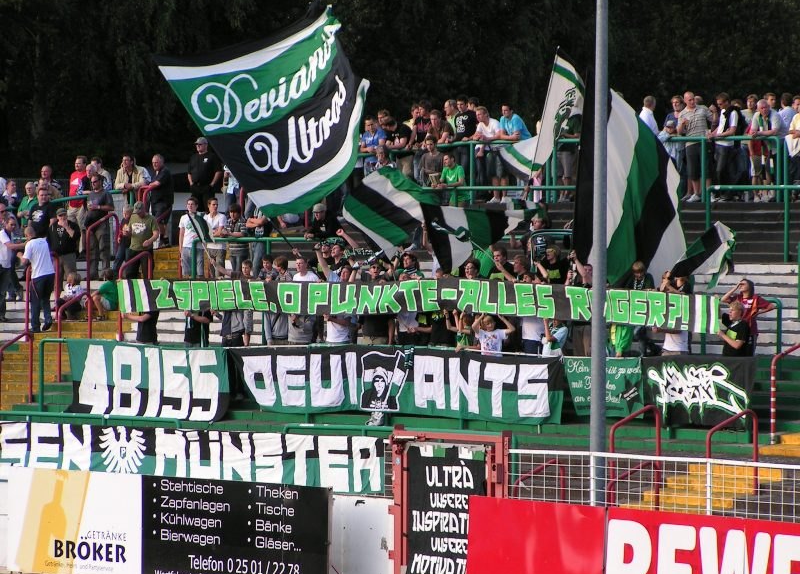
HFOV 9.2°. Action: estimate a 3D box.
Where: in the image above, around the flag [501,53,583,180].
[{"bbox_3d":[2.155,-2.594,75.500,1.200,1.930,0.550,1,1,23],"label":"flag"}]

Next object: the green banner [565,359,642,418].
[{"bbox_3d":[2.805,1.387,69.848,0.120,0.849,1.494,0,1,-45],"label":"green banner"}]

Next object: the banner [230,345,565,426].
[{"bbox_3d":[-0.174,1.366,72.654,0.250,1.035,6.727,0,1,-45],"label":"banner"}]

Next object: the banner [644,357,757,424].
[{"bbox_3d":[4.072,1.438,68.619,0.150,1.007,2.037,0,1,-45],"label":"banner"}]

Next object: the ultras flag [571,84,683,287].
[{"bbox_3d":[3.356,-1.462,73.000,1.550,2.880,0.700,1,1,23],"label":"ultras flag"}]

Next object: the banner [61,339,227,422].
[{"bbox_3d":[-3.936,1.426,76.245,0.300,1.172,3.630,0,1,-45],"label":"banner"}]

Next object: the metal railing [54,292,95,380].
[{"bbox_3d":[-5.143,0.783,79.000,0.080,1.420,0.720,1,1,45],"label":"metal railing"}]

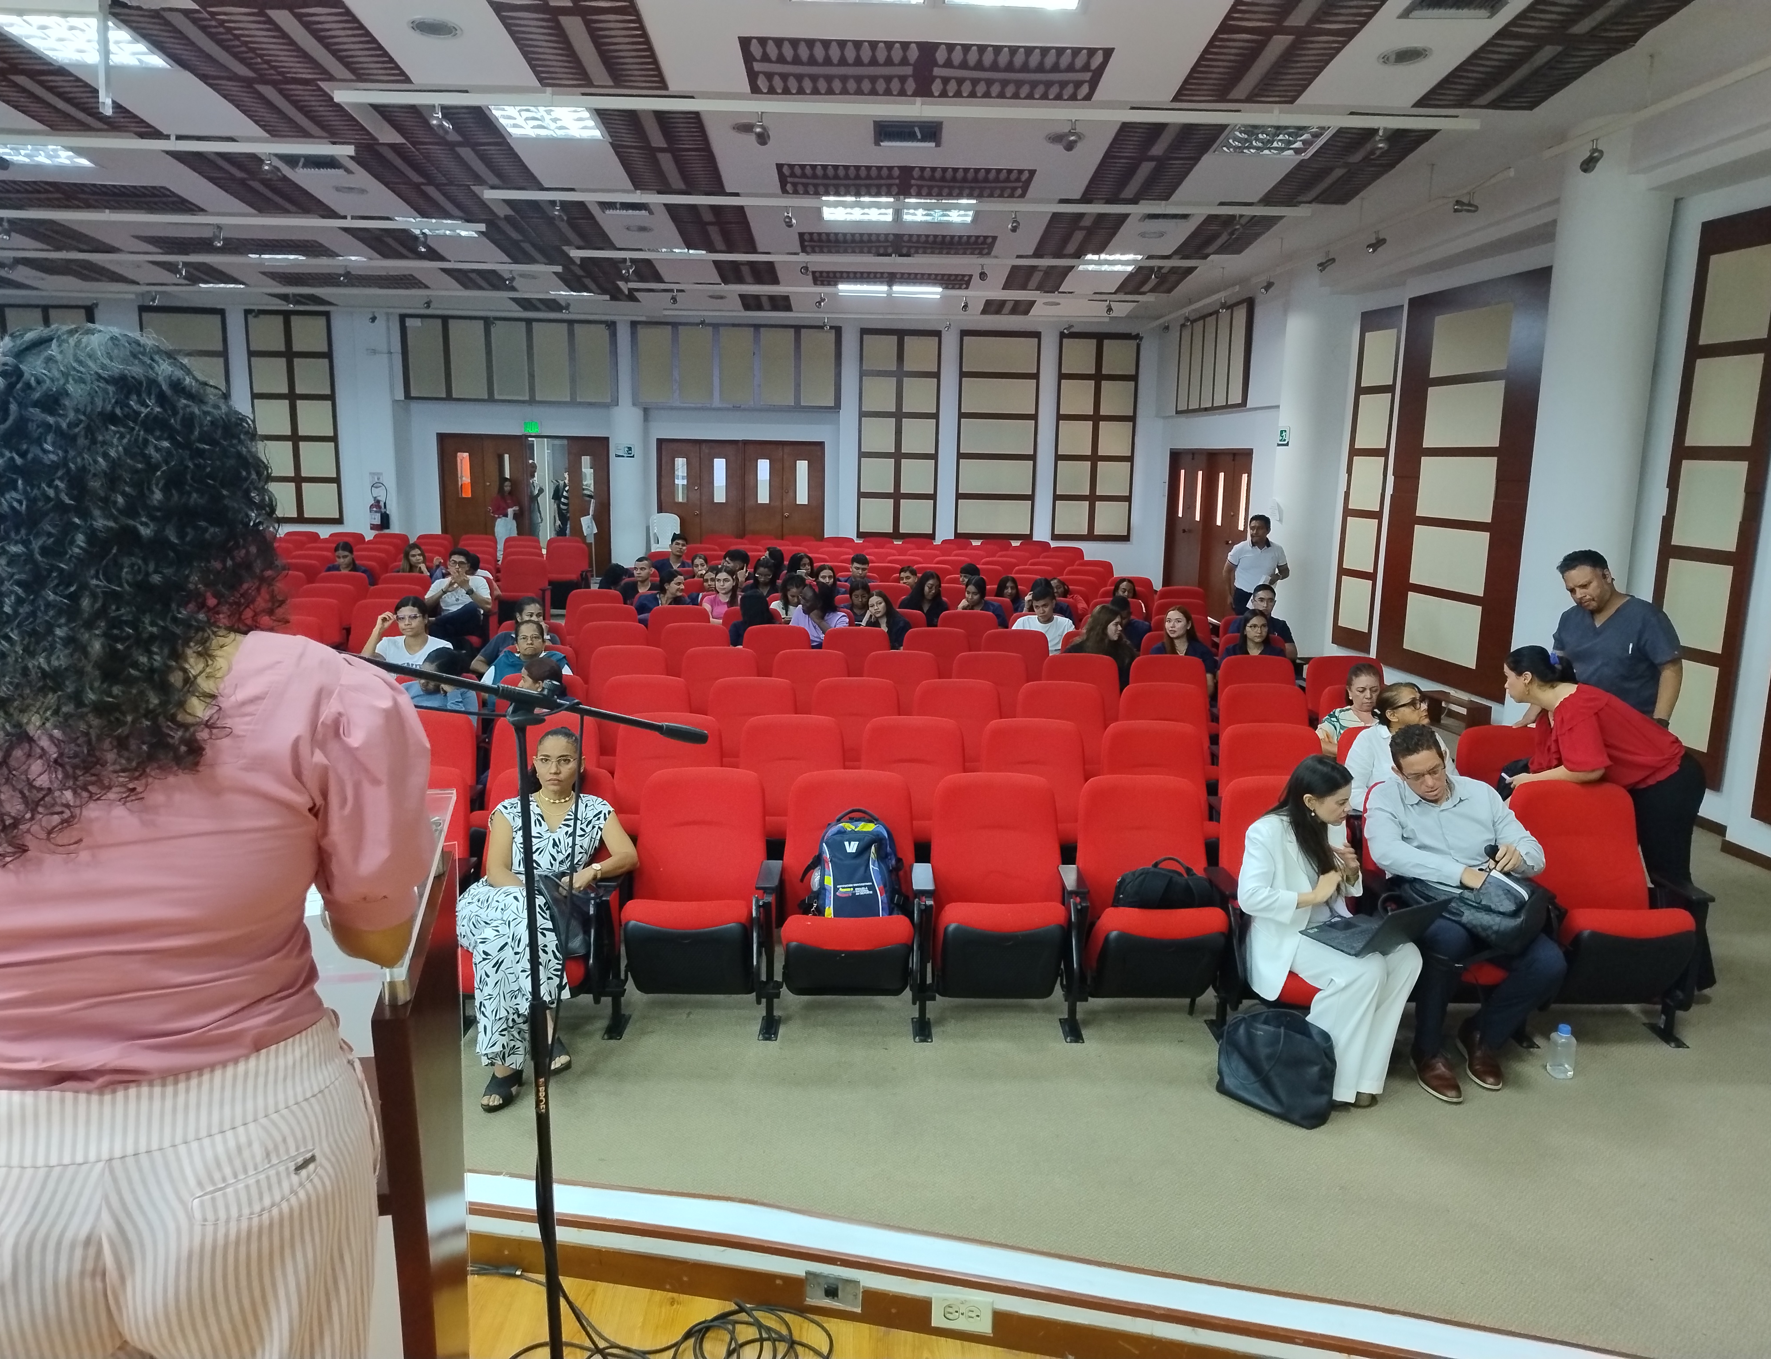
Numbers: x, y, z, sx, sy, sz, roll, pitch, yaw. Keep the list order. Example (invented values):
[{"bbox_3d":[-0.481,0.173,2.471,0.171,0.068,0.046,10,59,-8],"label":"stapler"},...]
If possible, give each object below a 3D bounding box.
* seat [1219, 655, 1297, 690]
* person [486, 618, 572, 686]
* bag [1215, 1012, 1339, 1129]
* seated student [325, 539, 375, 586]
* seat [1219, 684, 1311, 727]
[{"bbox_3d":[2.375,0.334,7.830,0.575,0.900,0.640,1,10,-1],"label":"seat"},{"bbox_3d":[-2.202,0.210,7.505,0.550,1.130,0.780,0,10,-6],"label":"person"},{"bbox_3d":[1.319,1.277,4.215,0.370,0.320,0.160,10,14,42],"label":"bag"},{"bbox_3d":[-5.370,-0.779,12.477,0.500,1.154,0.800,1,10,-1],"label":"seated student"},{"bbox_3d":[2.036,0.546,6.616,0.560,0.950,0.600,1,10,0],"label":"seat"}]

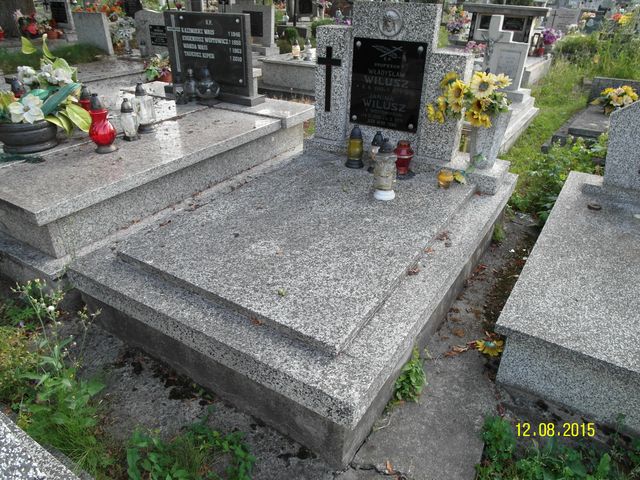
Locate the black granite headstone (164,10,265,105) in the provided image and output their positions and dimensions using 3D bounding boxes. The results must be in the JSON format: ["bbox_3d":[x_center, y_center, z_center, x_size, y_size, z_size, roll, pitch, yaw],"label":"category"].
[{"bbox_3d":[-0.903,-1.483,3.610,0.984,0.639,0.175,17,33,28],"label":"black granite headstone"}]

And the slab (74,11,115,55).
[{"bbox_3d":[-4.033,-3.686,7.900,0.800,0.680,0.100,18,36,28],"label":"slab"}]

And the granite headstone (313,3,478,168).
[{"bbox_3d":[0.426,-1.019,2.811,1.004,0.865,0.154,17,33,28],"label":"granite headstone"}]

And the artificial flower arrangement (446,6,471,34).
[{"bbox_3d":[2.387,-3.783,7.646,0.371,0.422,0.330,17,33,28],"label":"artificial flower arrangement"}]

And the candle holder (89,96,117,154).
[{"bbox_3d":[-1.211,-0.647,2.465,0.147,0.302,0.147,17,33,28],"label":"candle holder"}]

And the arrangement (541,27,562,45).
[{"bbox_3d":[3.183,-2.811,6.100,0.290,0.250,0.260,18,36,28],"label":"arrangement"}]

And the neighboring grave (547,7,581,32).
[{"bbox_3d":[4.720,-4.245,8.600,0.640,0.560,0.140,18,36,28],"label":"neighboring grave"}]

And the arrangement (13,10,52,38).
[{"bbox_3d":[-4.824,-3.616,7.444,0.536,0.422,0.412,17,33,28],"label":"arrangement"}]

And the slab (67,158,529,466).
[{"bbox_3d":[0.064,-0.037,2.444,1.438,0.352,2.074,18,36,28],"label":"slab"}]

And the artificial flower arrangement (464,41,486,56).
[{"bbox_3d":[1.998,-2.460,5.700,0.270,0.200,0.240,18,36,28],"label":"artificial flower arrangement"}]

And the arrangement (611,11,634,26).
[{"bbox_3d":[5.045,-3.694,7.400,0.380,0.270,0.320,18,36,28],"label":"arrangement"}]

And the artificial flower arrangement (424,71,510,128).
[{"bbox_3d":[0.843,-0.798,2.519,0.460,0.330,0.330,18,36,28],"label":"artificial flower arrangement"}]

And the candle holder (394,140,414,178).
[{"bbox_3d":[0.515,-0.490,2.703,0.119,0.217,0.119,0,29,0],"label":"candle holder"}]

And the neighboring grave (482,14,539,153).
[{"bbox_3d":[1.702,-1.701,4.638,0.979,1.092,2.029,17,33,28],"label":"neighboring grave"}]

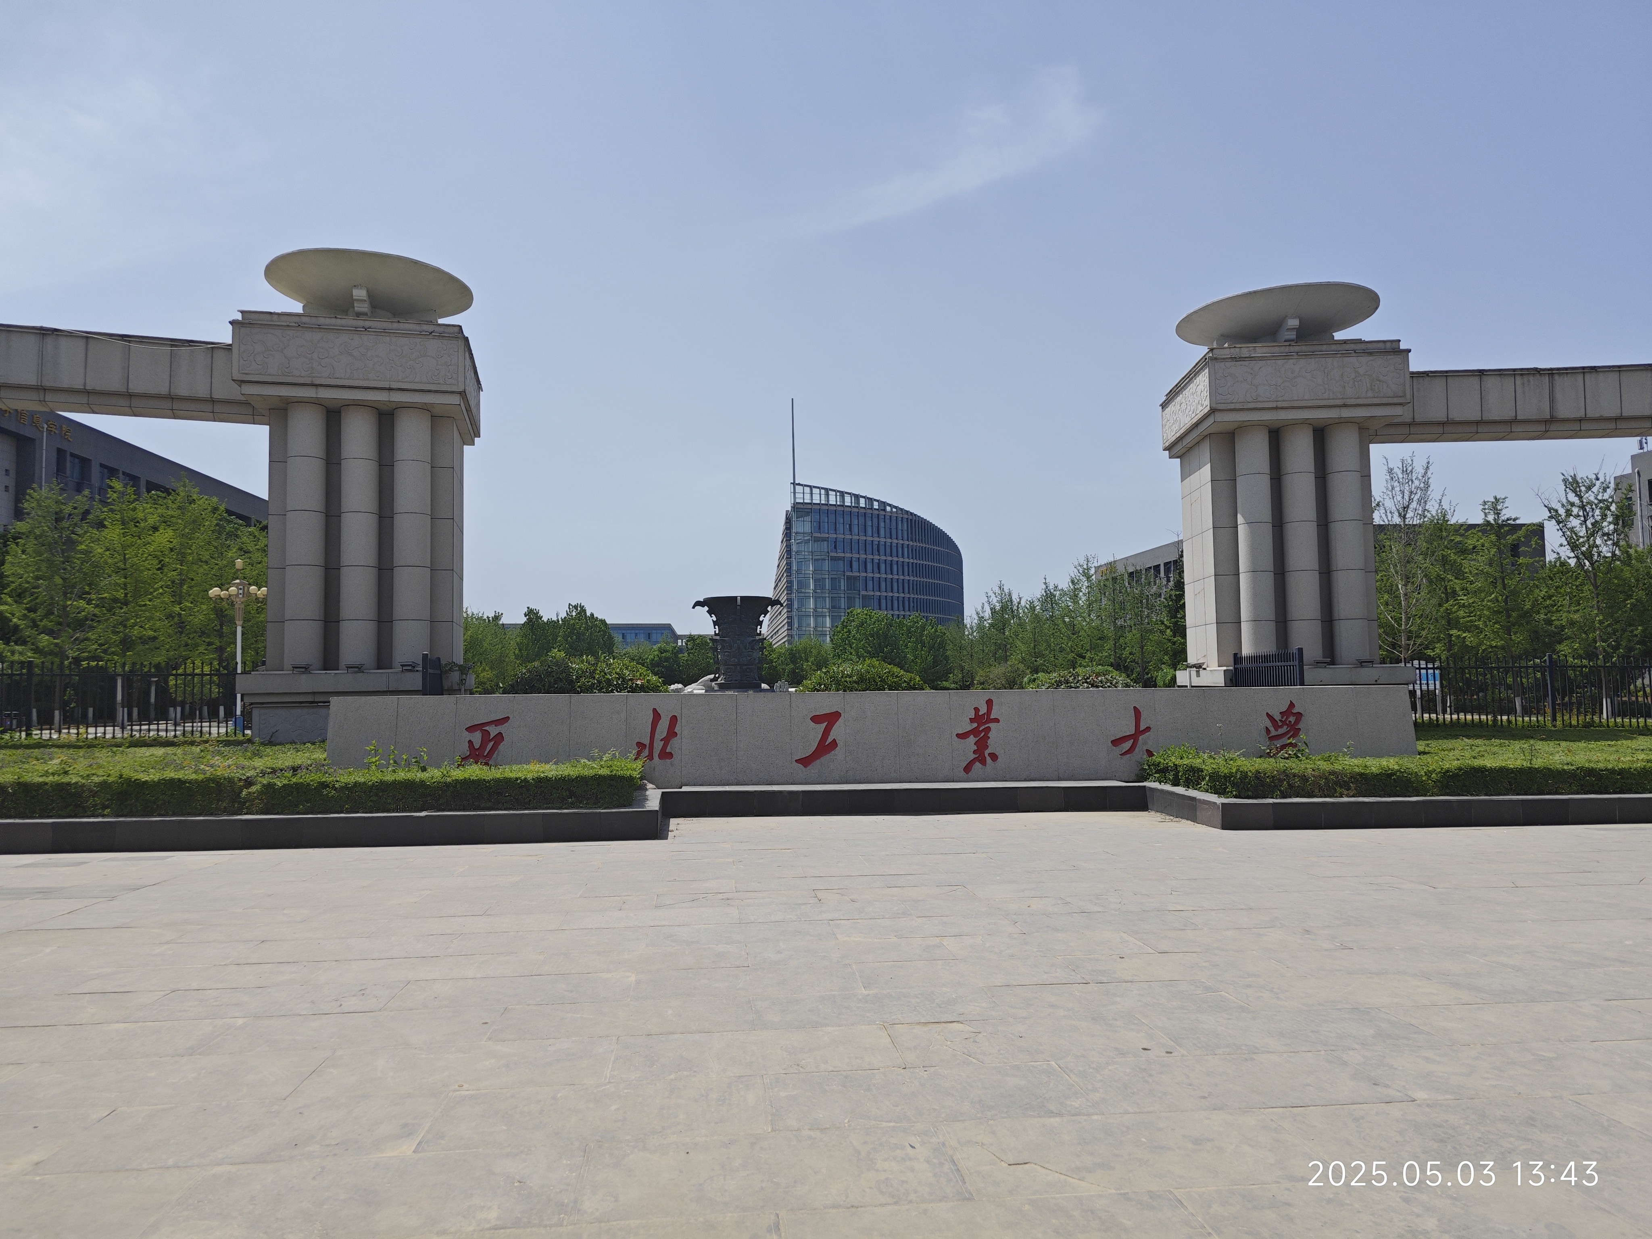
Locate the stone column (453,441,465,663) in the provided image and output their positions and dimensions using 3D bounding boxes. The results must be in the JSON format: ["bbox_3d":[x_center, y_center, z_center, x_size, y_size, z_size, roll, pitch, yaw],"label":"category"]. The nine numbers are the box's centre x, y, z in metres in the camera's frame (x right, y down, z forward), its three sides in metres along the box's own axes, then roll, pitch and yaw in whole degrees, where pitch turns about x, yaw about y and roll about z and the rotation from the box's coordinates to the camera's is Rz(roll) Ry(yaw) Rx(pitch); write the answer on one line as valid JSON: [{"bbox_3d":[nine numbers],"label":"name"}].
[{"bbox_3d":[-6.656,-1.236,19.216,0.450,4.199,2.000,0,-3,-14],"label":"stone column"}]

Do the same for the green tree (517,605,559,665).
[{"bbox_3d":[-19.349,2.622,73.952,3.500,6.913,3.500,0,-3,-6],"label":"green tree"}]

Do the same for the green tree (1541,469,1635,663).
[{"bbox_3d":[24.689,-1.169,35.500,3.100,7.376,3.100,-1,-3,-6],"label":"green tree"}]

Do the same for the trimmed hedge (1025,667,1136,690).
[{"bbox_3d":[6.514,2.099,27.951,2.900,1.800,2.700,-2,-3,13],"label":"trimmed hedge"}]

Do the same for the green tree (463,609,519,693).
[{"bbox_3d":[-21.025,2.507,67.829,4.300,6.220,4.300,0,-3,-17],"label":"green tree"}]

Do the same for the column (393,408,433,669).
[{"bbox_3d":[-7.148,-1.415,18.950,0.630,4.471,0.620,0,-3,-15],"label":"column"}]

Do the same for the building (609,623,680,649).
[{"bbox_3d":[-72.550,12.312,339.621,51.000,19.451,40.000,0,-3,-7],"label":"building"}]

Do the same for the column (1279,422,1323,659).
[{"bbox_3d":[8.758,-1.419,20.258,0.575,4.347,0.575,-1,-3,3],"label":"column"}]

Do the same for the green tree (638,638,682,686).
[{"bbox_3d":[-9.632,3.048,64.000,2.700,3.906,2.700,-1,-3,-6],"label":"green tree"}]

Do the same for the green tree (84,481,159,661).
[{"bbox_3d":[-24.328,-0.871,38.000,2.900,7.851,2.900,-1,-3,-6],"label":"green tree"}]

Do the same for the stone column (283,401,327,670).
[{"bbox_3d":[-8.729,-1.390,18.400,0.640,4.438,0.620,0,-3,-15],"label":"stone column"}]

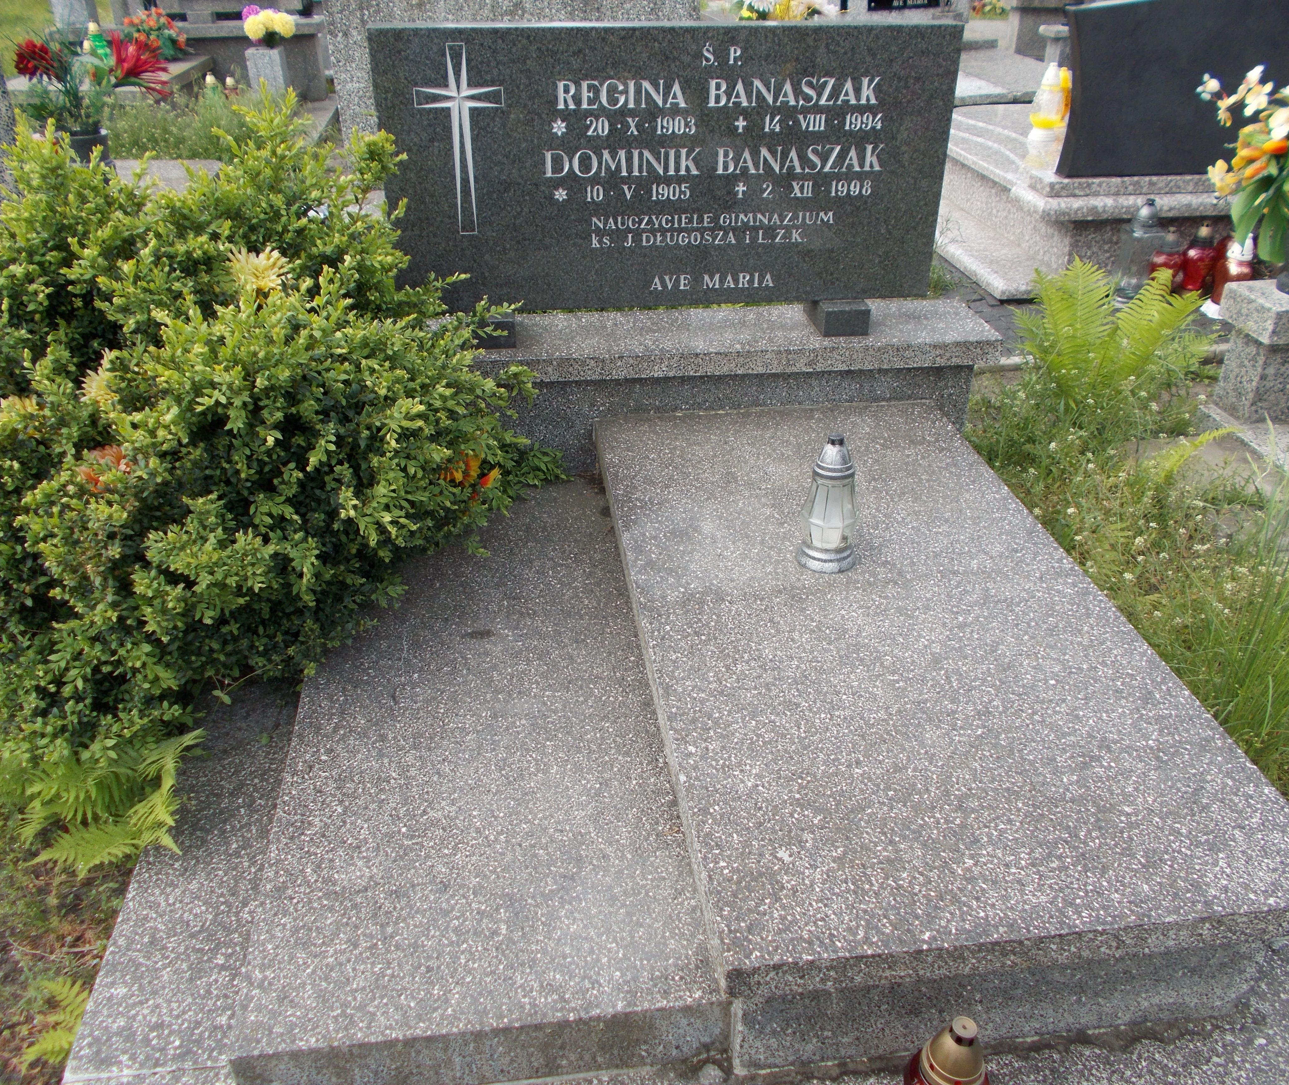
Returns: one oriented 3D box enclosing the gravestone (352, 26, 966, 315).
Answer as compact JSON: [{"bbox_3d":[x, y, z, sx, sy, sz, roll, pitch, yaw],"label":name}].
[{"bbox_3d":[0.059,-0.845,2.477,1.270,0.604,0.085,-4,30,-7],"label":"gravestone"}]

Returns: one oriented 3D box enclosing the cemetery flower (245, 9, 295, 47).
[{"bbox_3d":[-2.379,-3.269,6.900,0.320,0.260,0.300,-4,31,-7],"label":"cemetery flower"}]

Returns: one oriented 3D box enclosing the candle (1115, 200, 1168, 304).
[{"bbox_3d":[1.961,-1.143,4.295,0.160,0.390,0.160,-4,31,-7],"label":"candle"}]

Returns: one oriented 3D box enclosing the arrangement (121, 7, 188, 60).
[{"bbox_3d":[-3.111,-3.226,6.900,0.400,0.350,0.330,-4,31,-7],"label":"arrangement"}]

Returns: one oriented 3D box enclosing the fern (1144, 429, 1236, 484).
[{"bbox_3d":[1.505,-0.235,2.987,0.200,0.130,0.150,-4,31,-7],"label":"fern"}]

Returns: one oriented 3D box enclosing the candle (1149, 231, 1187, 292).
[{"bbox_3d":[2.192,-1.176,4.491,0.130,0.250,0.130,-4,31,-7],"label":"candle"}]

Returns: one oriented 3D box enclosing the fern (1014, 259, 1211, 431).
[{"bbox_3d":[1.468,-0.603,3.350,0.500,0.420,0.420,-4,31,-7],"label":"fern"}]

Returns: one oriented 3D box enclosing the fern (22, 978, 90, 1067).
[{"bbox_3d":[-0.820,0.672,1.518,0.110,0.090,0.120,-4,31,-7],"label":"fern"}]

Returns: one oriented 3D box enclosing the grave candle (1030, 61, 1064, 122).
[{"bbox_3d":[1.941,-2.122,5.163,0.140,0.260,0.140,-4,31,-7],"label":"grave candle"}]

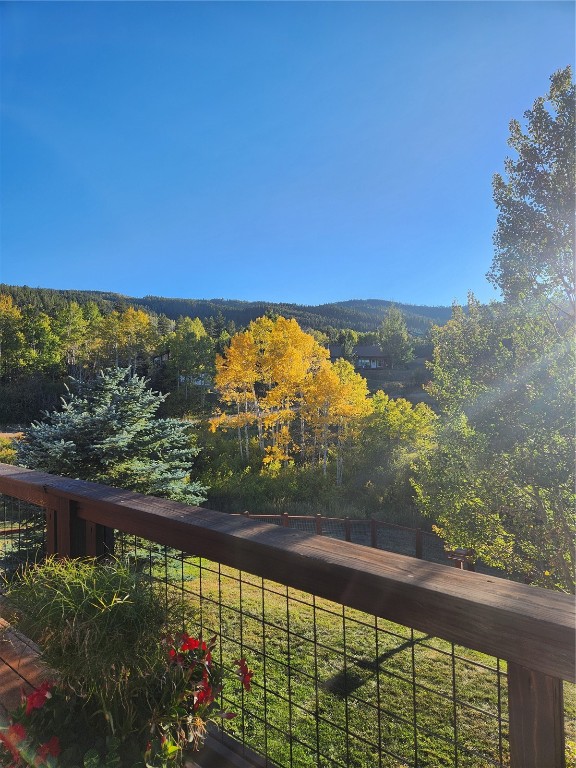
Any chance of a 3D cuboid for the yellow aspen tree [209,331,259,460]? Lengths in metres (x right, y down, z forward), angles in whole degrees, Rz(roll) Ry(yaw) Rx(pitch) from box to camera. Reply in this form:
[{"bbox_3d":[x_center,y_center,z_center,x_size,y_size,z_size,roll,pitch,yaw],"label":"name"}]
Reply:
[{"bbox_3d":[-3.512,0.755,33.500,3.200,8.800,3.200,-1,-1,0],"label":"yellow aspen tree"}]

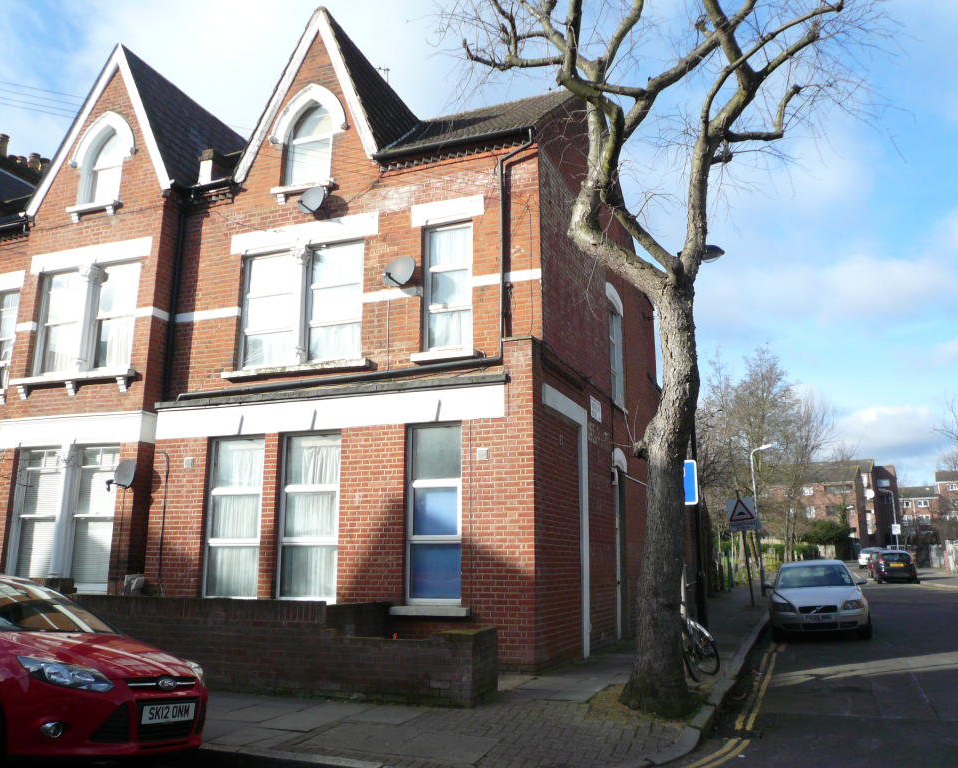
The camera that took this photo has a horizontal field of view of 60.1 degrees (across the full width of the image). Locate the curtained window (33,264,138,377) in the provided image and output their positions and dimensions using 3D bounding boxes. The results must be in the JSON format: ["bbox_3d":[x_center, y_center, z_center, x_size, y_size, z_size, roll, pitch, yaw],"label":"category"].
[{"bbox_3d":[-6.320,-1.045,13.333,2.246,1.757,0.220,-4,-12,21],"label":"curtained window"}]

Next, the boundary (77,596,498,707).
[{"bbox_3d":[-2.420,2.868,9.179,5.300,0.950,0.750,-5,-13,21],"label":"boundary"}]

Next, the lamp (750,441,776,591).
[{"bbox_3d":[9.561,4.491,27.375,0.797,4.923,0.220,-4,-12,21],"label":"lamp"}]

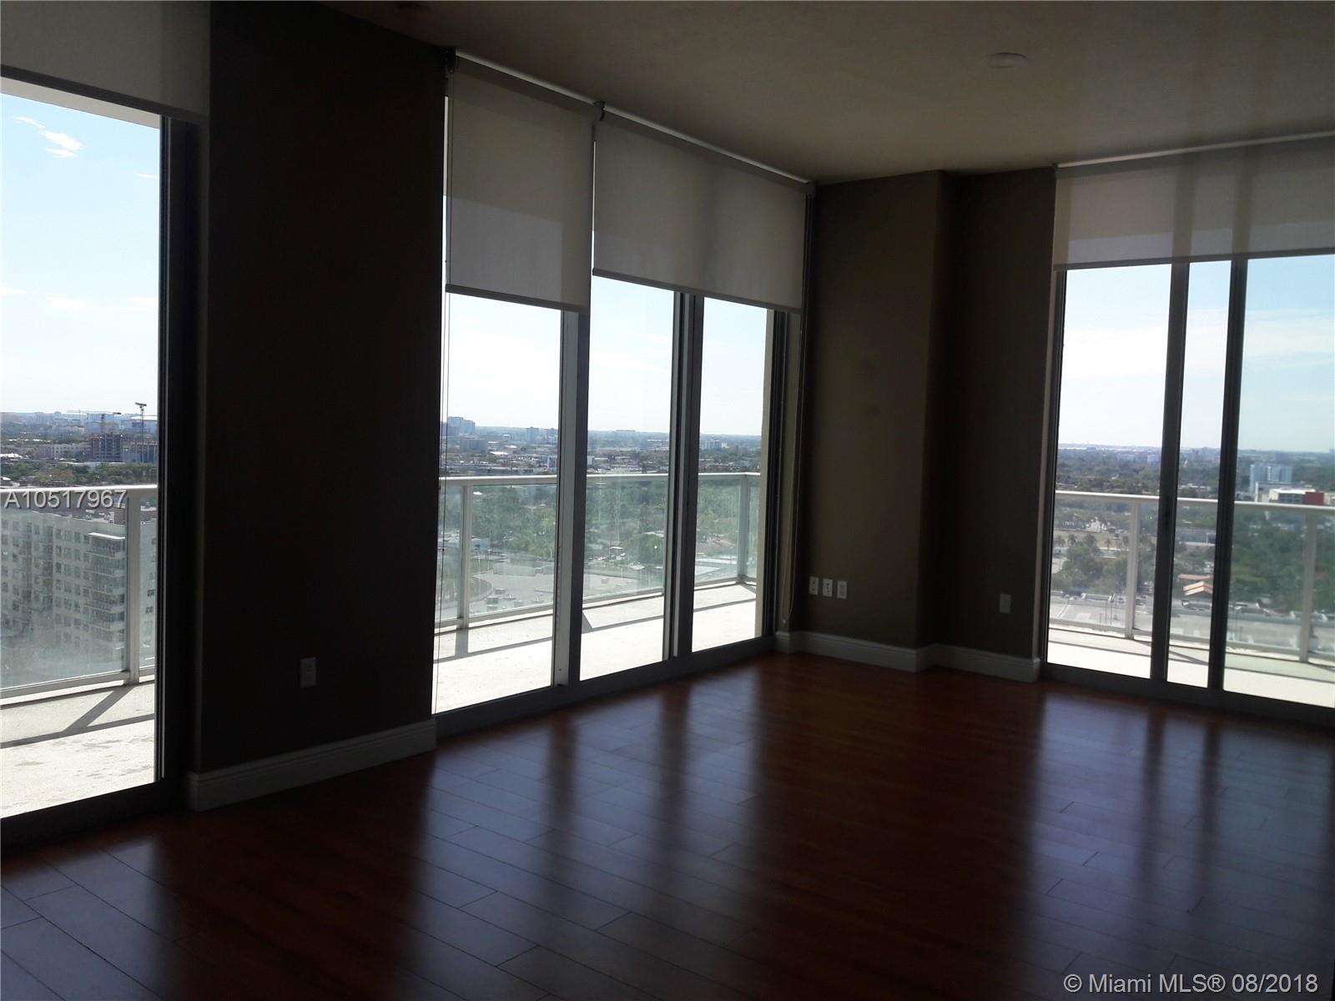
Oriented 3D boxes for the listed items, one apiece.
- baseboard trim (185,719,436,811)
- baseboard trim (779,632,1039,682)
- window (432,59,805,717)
[{"bbox_3d":[-1.382,1.041,4.343,0.066,0.144,1.087,5,5,39],"label":"baseboard trim"},{"bbox_3d":[1.482,0.968,6.756,1.529,0.145,0.418,5,5,39],"label":"baseboard trim"},{"bbox_3d":[-0.145,-0.477,5.869,0.144,2.959,2.909,5,5,39],"label":"window"}]

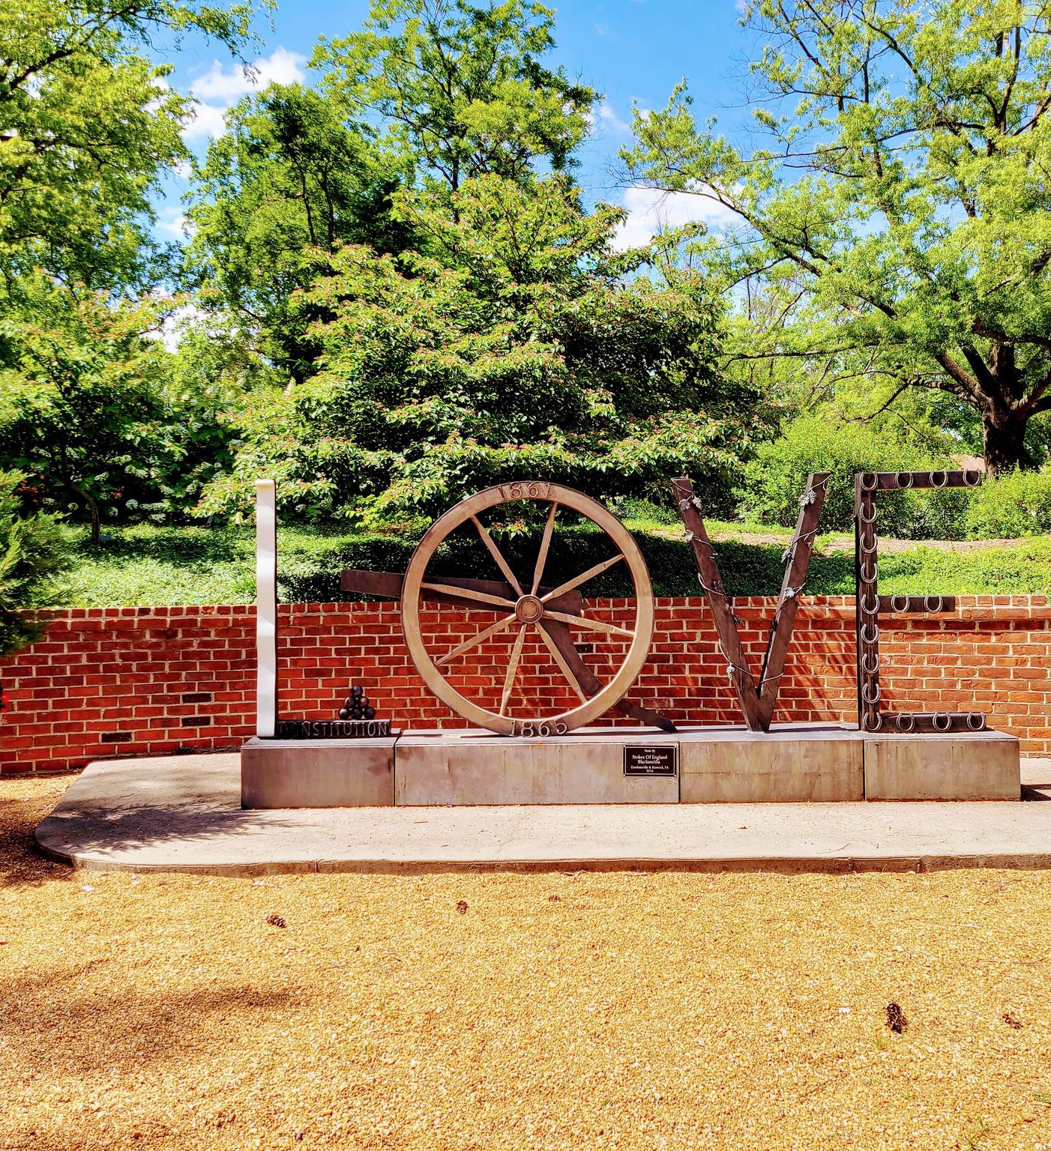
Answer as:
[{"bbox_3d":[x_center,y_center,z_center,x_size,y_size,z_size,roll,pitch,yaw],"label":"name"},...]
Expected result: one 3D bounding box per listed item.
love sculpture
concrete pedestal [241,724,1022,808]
[{"bbox_3d":[0.575,0.175,6.680,4.080,1.490,0.270,-1,0,1],"label":"love sculpture"},{"bbox_3d":[0.575,1.090,6.630,4.270,0.342,0.640,-1,0,1],"label":"concrete pedestal"}]

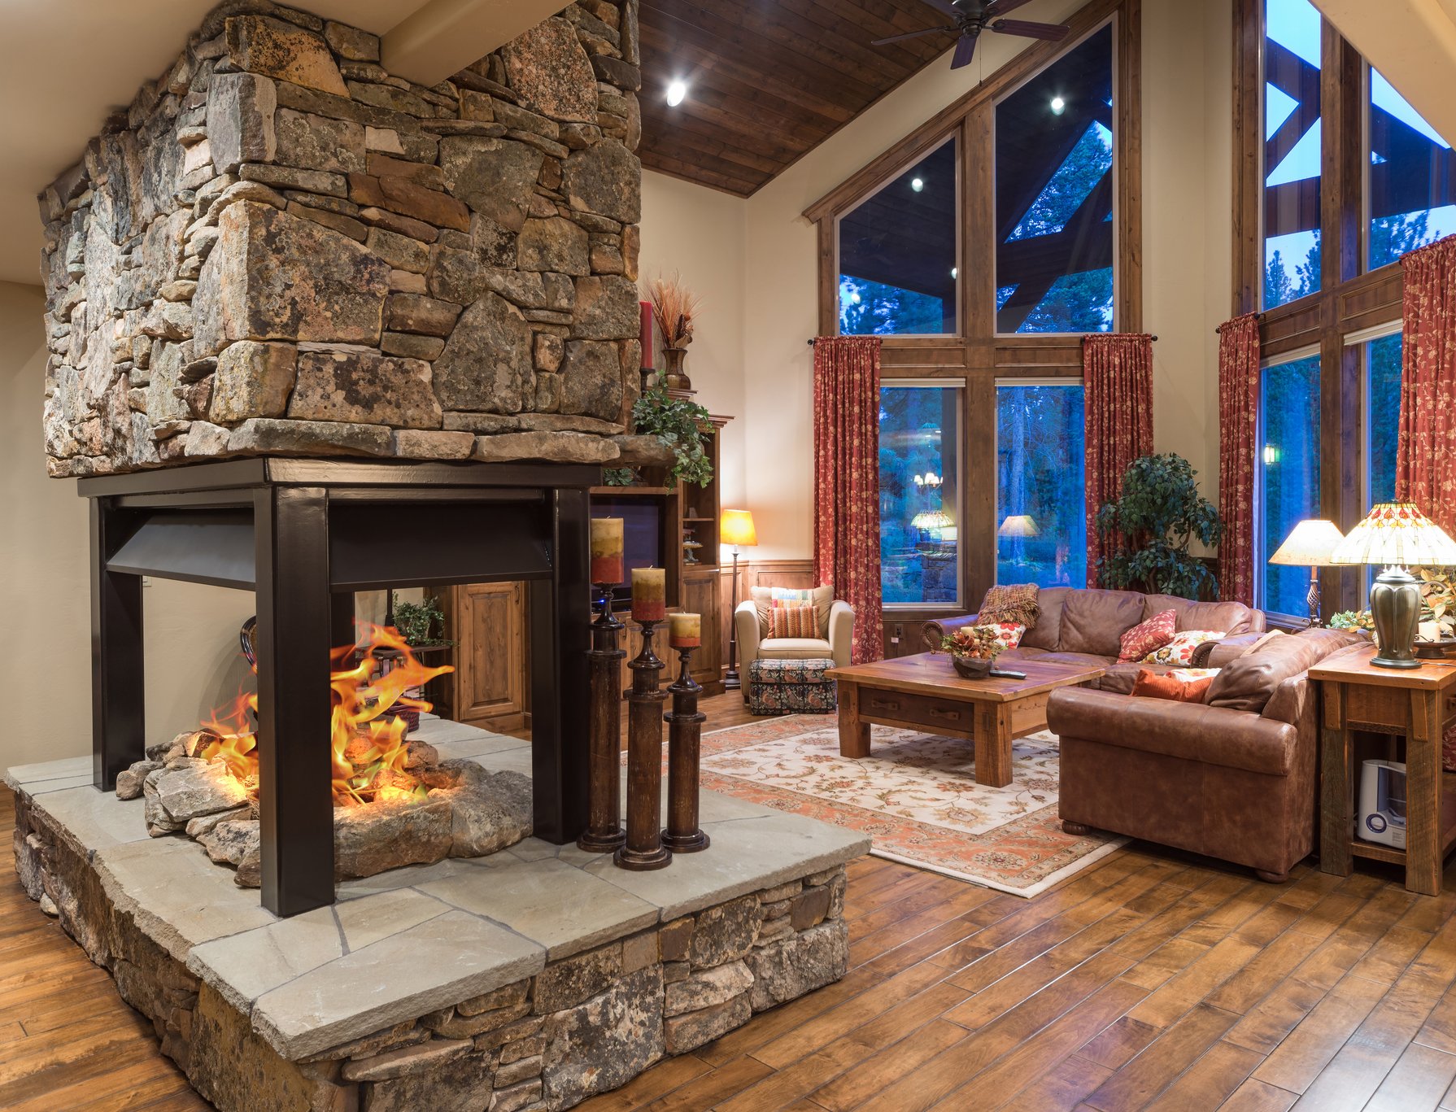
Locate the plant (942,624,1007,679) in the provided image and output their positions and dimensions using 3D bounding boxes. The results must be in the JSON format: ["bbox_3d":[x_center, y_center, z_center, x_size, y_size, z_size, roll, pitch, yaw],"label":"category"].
[{"bbox_3d":[1.434,0.550,6.205,0.377,0.290,0.377,0,3,0],"label":"plant"}]

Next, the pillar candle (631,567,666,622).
[{"bbox_3d":[-0.219,0.108,2.943,0.093,0.144,0.093,0,2,0],"label":"pillar candle"}]

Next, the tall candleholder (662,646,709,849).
[{"bbox_3d":[-0.124,0.555,3.110,0.141,0.585,0.141,0,2,0],"label":"tall candleholder"}]

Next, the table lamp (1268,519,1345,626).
[{"bbox_3d":[3.038,0.171,5.514,0.491,0.712,0.491,-2,3,-43],"label":"table lamp"}]

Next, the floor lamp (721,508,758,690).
[{"bbox_3d":[0.085,0.340,8.684,0.329,1.454,0.329,0,3,0],"label":"floor lamp"}]

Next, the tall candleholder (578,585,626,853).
[{"bbox_3d":[-0.372,0.467,3.113,0.143,0.764,0.143,0,2,0],"label":"tall candleholder"}]

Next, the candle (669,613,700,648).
[{"bbox_3d":[-0.124,0.218,3.098,0.091,0.099,0.091,0,2,0],"label":"candle"}]

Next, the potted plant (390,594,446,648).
[{"bbox_3d":[-1.684,0.351,5.800,0.305,0.291,0.280,-2,3,-43],"label":"potted plant"}]

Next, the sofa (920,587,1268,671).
[{"bbox_3d":[2.461,0.694,7.338,2.072,0.844,0.992,2,4,45],"label":"sofa"}]

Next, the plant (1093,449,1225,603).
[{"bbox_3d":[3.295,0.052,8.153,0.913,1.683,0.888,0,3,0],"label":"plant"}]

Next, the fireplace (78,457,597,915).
[{"bbox_3d":[-1.353,0.286,3.522,0.976,1.109,1.804,-2,3,-43],"label":"fireplace"}]

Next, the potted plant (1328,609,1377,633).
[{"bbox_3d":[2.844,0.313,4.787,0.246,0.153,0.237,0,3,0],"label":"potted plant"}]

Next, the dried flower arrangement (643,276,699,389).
[{"bbox_3d":[-0.425,-1.688,8.000,0.420,0.880,0.400,0,2,0],"label":"dried flower arrangement"}]

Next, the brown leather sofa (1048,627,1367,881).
[{"bbox_3d":[2.496,0.800,5.110,0.992,0.844,2.028,2,4,45],"label":"brown leather sofa"}]

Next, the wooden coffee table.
[{"bbox_3d":[1.334,0.883,5.987,1.074,0.479,1.130,-3,3,-44],"label":"wooden coffee table"}]

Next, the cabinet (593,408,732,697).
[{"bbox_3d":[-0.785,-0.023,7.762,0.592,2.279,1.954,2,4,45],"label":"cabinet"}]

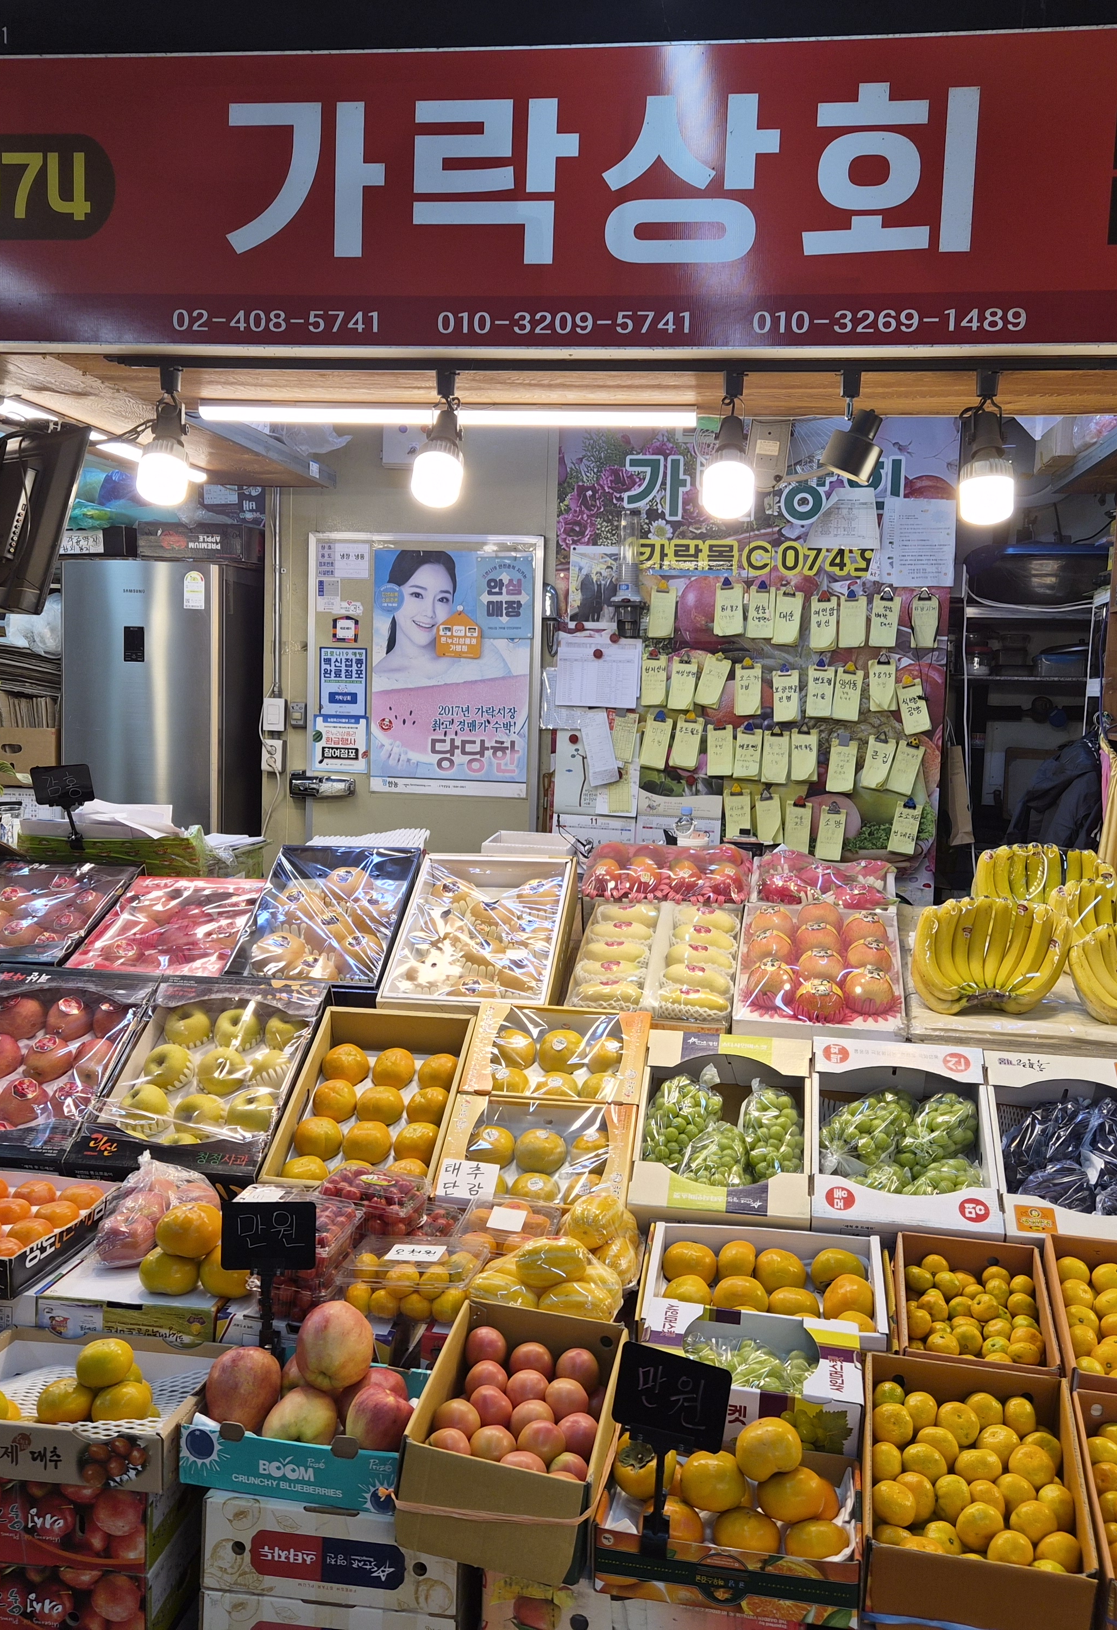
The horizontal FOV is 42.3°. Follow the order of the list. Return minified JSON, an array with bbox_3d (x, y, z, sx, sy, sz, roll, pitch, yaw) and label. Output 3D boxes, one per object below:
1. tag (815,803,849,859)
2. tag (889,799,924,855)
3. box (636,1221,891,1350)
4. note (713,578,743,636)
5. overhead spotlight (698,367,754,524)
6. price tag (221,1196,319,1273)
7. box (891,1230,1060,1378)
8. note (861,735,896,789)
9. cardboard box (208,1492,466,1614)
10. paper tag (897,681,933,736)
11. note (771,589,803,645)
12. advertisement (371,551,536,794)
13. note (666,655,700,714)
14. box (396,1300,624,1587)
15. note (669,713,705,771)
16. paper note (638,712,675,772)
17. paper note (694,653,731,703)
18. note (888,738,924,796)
[{"bbox_3d":[0.984,0.066,5.197,0.089,0.197,0.012,8,7,7],"label":"tag"},{"bbox_3d":[1.243,0.045,5.158,0.088,0.187,0.012,10,7,7],"label":"tag"},{"bbox_3d":[0.307,0.731,2.156,0.345,0.100,0.235,2,17,7],"label":"box"},{"bbox_3d":[0.598,-0.716,5.027,0.092,0.174,0.012,4,5,8],"label":"note"},{"bbox_3d":[0.314,-0.690,2.700,0.096,0.277,0.096,3,6,8],"label":"overhead spotlight"},{"bbox_3d":[-0.444,0.647,2.220,0.145,0.106,0.008,0,-2,2],"label":"price tag"},{"bbox_3d":[0.611,0.765,2.142,0.210,0.120,0.286,3,17,11],"label":"box"},{"bbox_3d":[1.109,-0.180,5.002,0.089,0.174,0.012,10,6,7],"label":"note"},{"bbox_3d":[-0.279,0.948,1.990,0.338,0.120,0.255,2,5,7],"label":"cardboard box"},{"bbox_3d":[1.226,-0.370,4.969,0.086,0.176,0.012,-12,3,9],"label":"paper tag"},{"bbox_3d":[0.818,-0.701,5.147,0.090,0.190,0.012,8,6,7],"label":"note"},{"bbox_3d":[-0.400,-0.523,5.371,0.598,0.903,0.008,3,6,8],"label":"advertisement"},{"bbox_3d":[0.441,-0.463,5.070,0.089,0.180,0.012,8,6,7],"label":"note"},{"bbox_3d":[-0.059,0.870,2.040,0.237,0.166,0.332,10,15,9],"label":"box"},{"bbox_3d":[0.465,-0.264,5.239,0.096,0.191,0.012,10,7,7],"label":"note"},{"bbox_3d":[0.350,-0.258,5.100,0.088,0.182,0.012,11,6,7],"label":"paper note"},{"bbox_3d":[0.544,-0.467,5.056,0.086,0.172,0.012,17,7,6],"label":"paper note"},{"bbox_3d":[1.237,-0.170,5.138,0.095,0.185,0.012,15,7,6],"label":"note"}]

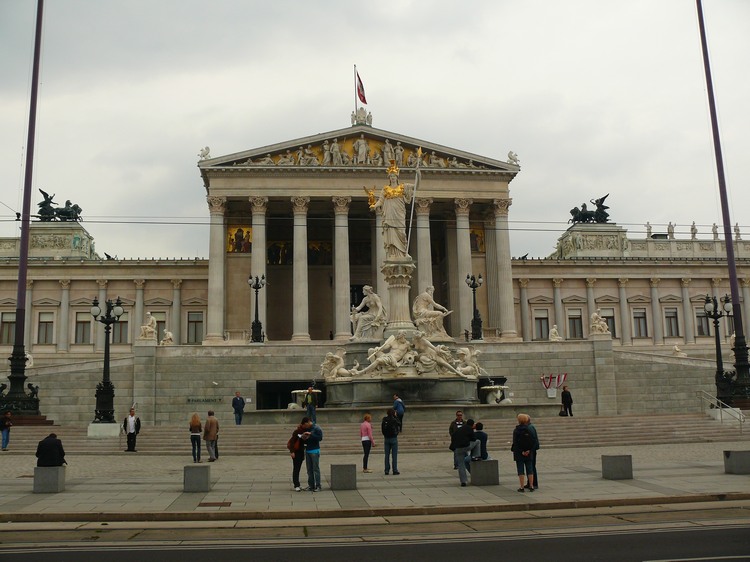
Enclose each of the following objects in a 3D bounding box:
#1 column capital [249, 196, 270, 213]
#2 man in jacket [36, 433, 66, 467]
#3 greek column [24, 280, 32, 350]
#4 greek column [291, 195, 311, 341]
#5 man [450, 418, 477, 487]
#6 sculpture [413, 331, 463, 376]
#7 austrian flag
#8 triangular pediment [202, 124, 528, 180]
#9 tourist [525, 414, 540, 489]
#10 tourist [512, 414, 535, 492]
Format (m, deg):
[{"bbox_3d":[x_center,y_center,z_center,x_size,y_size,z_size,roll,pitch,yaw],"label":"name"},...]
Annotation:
[{"bbox_3d":[-10.474,-6.820,68.422,1.620,1.645,1.620,0,-9,-6],"label":"column capital"},{"bbox_3d":[-7.849,4.390,18.362,0.680,1.361,0.750,0,-9,-10],"label":"man in jacket"},{"bbox_3d":[-34.232,3.379,74.340,1.000,7.062,1.000,0,-10,-6],"label":"greek column"},{"bbox_3d":[-5.821,-0.952,59.637,1.550,11.512,1.550,0,-10,-6],"label":"greek column"},{"bbox_3d":[2.126,4.114,18.211,0.580,1.600,0.520,7,-13,-40],"label":"man"},{"bbox_3d":[3.315,3.864,40.337,2.600,2.471,1.400,0,-10,-6],"label":"sculpture"},{"bbox_3d":[-1.169,-17.350,68.152,0.903,3.148,0.450,0,-10,-6],"label":"austrian flag"},{"bbox_3d":[-1.098,-10.612,61.646,25.800,3.900,2.500,0,-10,-6],"label":"triangular pediment"},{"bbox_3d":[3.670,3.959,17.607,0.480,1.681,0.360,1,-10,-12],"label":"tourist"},{"bbox_3d":[3.221,3.715,16.436,0.470,1.646,0.420,1,-9,-14],"label":"tourist"}]

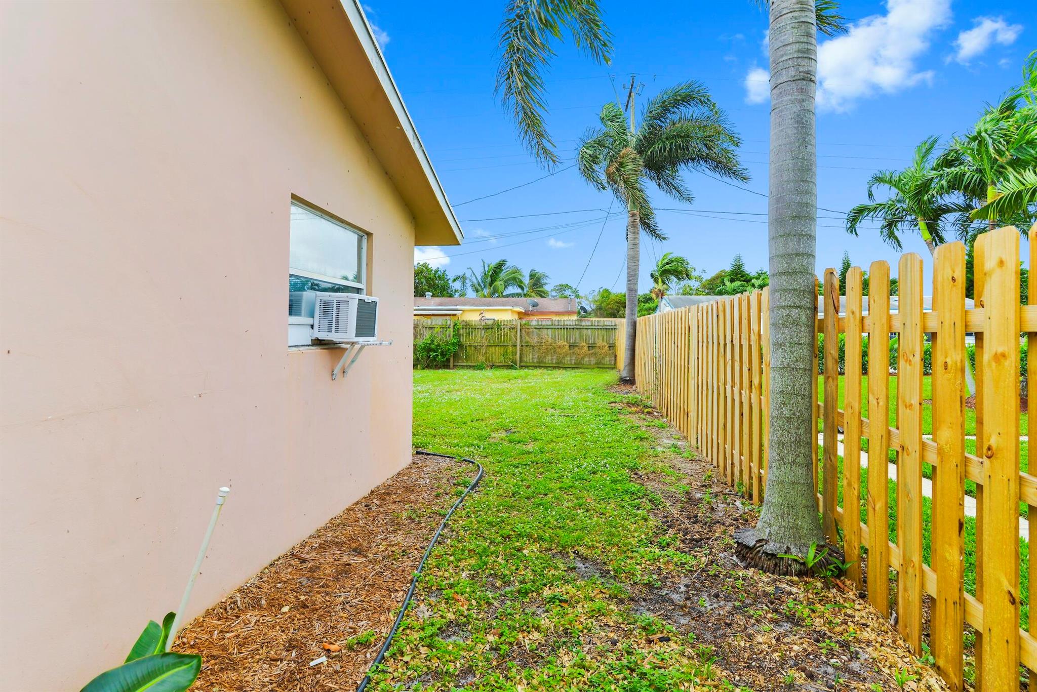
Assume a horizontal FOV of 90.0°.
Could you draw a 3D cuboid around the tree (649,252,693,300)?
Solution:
[{"bbox_3d":[7.049,-1.744,24.000,2.000,5.250,2.000,1,1,0],"label":"tree"}]

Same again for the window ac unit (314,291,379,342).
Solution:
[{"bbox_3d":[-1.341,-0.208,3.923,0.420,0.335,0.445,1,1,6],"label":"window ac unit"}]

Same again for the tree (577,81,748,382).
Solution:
[{"bbox_3d":[3.633,-2.886,13.100,4.200,7.590,3.900,1,1,0],"label":"tree"}]

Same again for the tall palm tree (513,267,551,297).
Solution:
[{"bbox_3d":[1.019,-3.234,45.000,3.700,6.960,3.700,1,1,0],"label":"tall palm tree"}]

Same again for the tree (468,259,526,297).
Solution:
[{"bbox_3d":[-1.856,-3.541,44.000,4.900,7.700,4.700,1,1,0],"label":"tree"}]

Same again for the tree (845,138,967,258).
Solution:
[{"bbox_3d":[9.111,-1.853,12.100,2.700,6.070,2.600,1,1,0],"label":"tree"}]

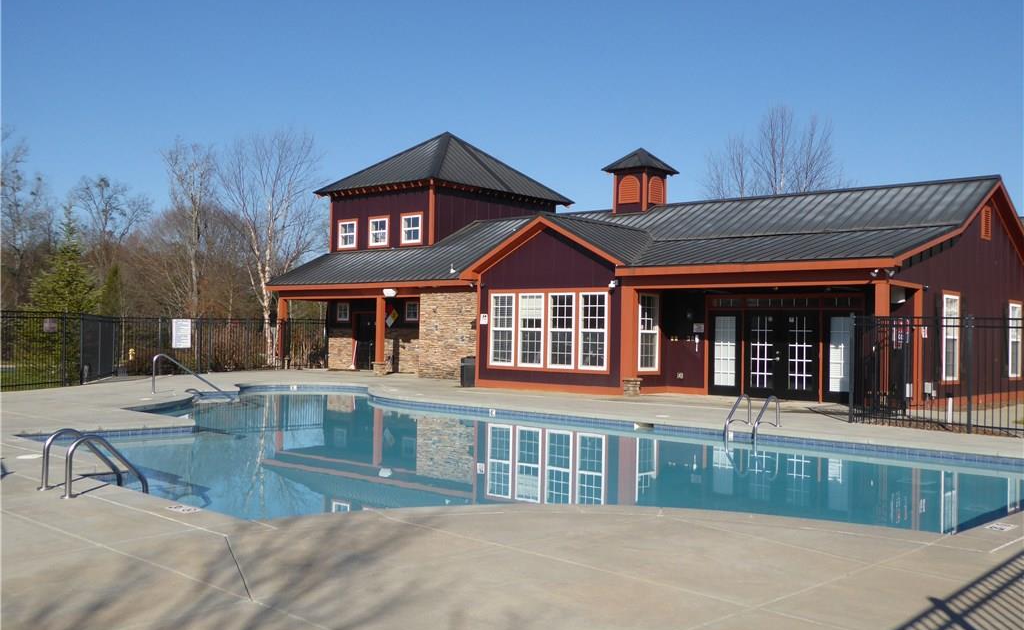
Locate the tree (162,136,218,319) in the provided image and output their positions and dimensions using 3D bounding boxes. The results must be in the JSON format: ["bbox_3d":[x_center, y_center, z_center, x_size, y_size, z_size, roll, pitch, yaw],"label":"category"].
[{"bbox_3d":[-19.894,-3.994,59.853,3.900,13.590,3.900,0,-2,42],"label":"tree"}]

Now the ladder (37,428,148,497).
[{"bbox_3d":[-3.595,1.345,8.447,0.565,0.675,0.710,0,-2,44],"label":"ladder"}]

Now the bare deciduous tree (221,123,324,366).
[{"bbox_3d":[-9.826,-2.700,39.396,4.600,9.620,4.500,0,-2,42],"label":"bare deciduous tree"}]

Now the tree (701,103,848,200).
[{"bbox_3d":[10.728,-3.007,39.879,5.800,11.160,5.400,0,-2,42],"label":"tree"}]

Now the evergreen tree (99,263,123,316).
[{"bbox_3d":[-21.332,-0.120,51.943,1.800,5.250,1.800,0,-2,42],"label":"evergreen tree"}]

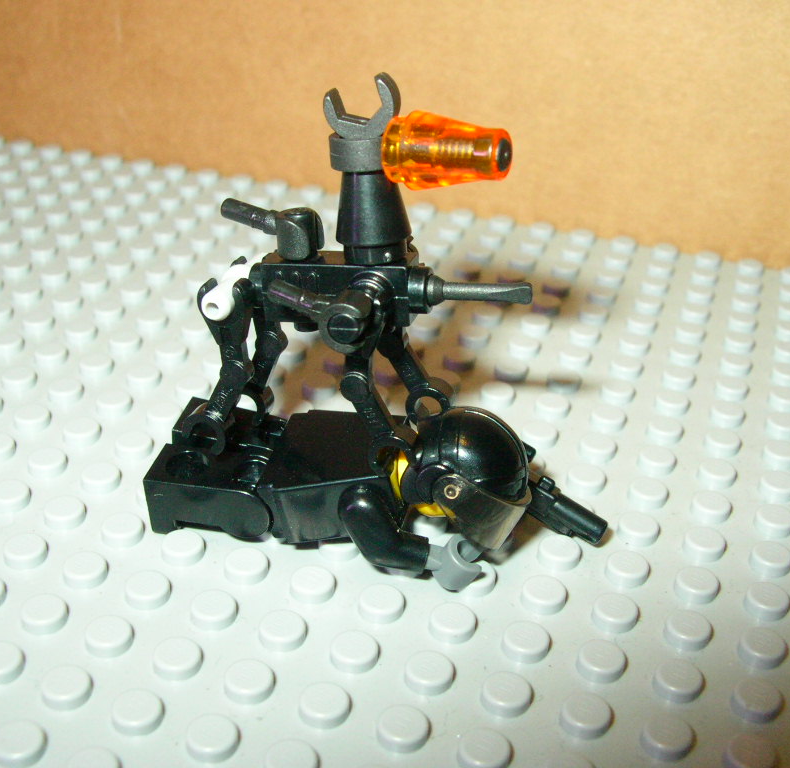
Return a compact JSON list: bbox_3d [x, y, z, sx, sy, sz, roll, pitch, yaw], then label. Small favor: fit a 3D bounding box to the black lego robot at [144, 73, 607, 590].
[{"bbox_3d":[-0.001,-0.006,0.118,0.053,0.052,0.028,3,30,-1],"label":"black lego robot"}]

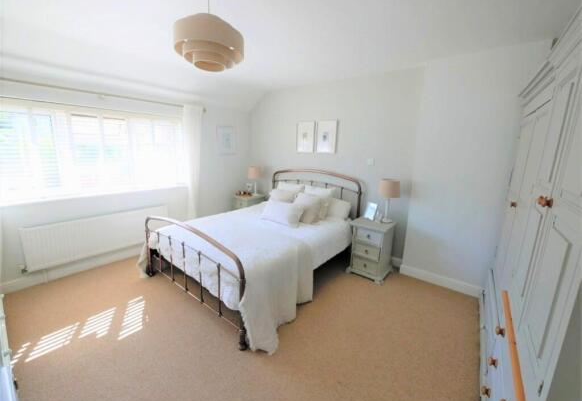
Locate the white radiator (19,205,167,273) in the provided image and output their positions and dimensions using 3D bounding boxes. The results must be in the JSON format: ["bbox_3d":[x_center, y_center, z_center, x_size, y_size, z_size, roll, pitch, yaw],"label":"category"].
[{"bbox_3d":[-2.160,0.393,2.770,0.083,0.457,1.323,10,14,37],"label":"white radiator"}]

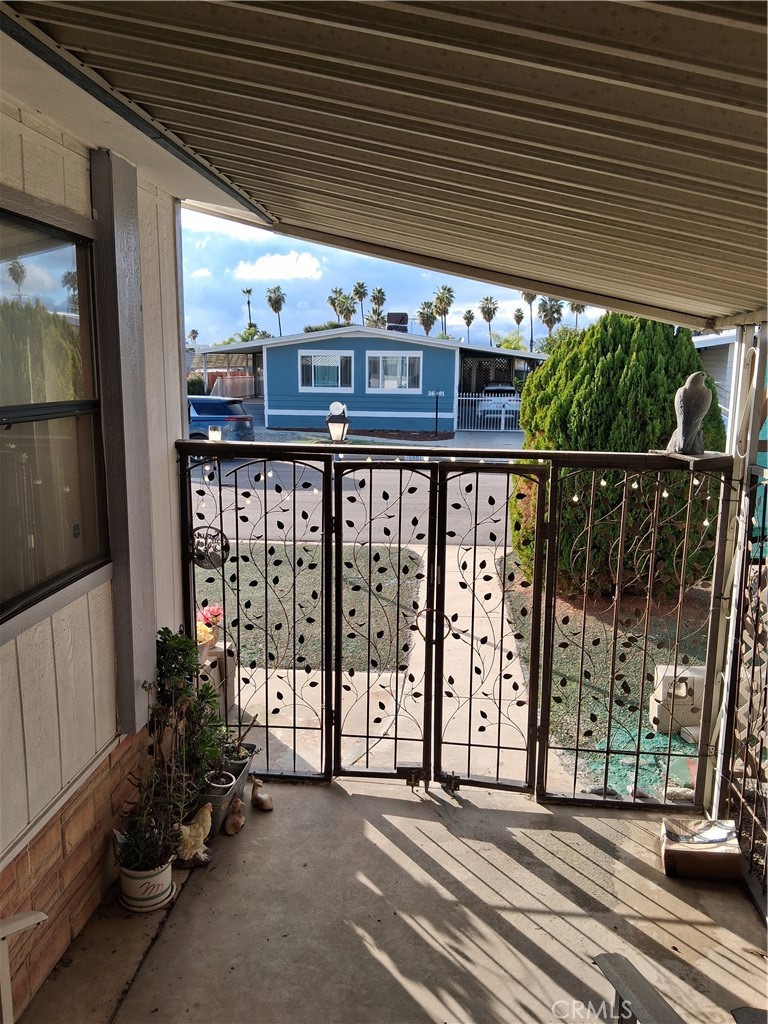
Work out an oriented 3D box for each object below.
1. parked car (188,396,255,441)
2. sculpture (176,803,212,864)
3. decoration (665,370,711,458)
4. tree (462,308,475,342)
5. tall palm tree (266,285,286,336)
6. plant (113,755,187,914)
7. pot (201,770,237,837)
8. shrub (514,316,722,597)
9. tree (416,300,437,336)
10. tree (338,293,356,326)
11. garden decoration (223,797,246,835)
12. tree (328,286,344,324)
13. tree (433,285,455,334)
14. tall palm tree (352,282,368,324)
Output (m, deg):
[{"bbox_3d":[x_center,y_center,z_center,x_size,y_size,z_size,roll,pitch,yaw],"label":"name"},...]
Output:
[{"bbox_3d":[-6.220,-2.392,21.683,5.000,1.770,2.000,2,10,5],"label":"parked car"},{"bbox_3d":[-0.681,1.143,2.737,0.150,0.209,0.100,1,10,3],"label":"sculpture"},{"bbox_3d":[1.146,-0.374,2.868,0.145,0.315,0.165,9,13,38],"label":"decoration"},{"bbox_3d":[19.118,-38.092,176.503,2.700,16.698,2.700,2,10,5],"label":"tree"},{"bbox_3d":[-17.128,-27.788,123.206,3.400,16.407,3.400,2,10,5],"label":"tall palm tree"},{"bbox_3d":[-0.761,1.029,2.517,0.230,0.510,0.215,2,10,5],"label":"plant"},{"bbox_3d":[-0.636,1.111,2.983,0.125,0.165,0.125,1,10,0],"label":"pot"},{"bbox_3d":[2.193,-0.576,7.182,1.998,2.505,2.050,2,10,5],"label":"shrub"},{"bbox_3d":[6.271,-25.285,116.160,3.000,12.890,3.000,2,10,5],"label":"tree"},{"bbox_3d":[-5.885,-27.104,123.278,3.300,15.320,3.300,2,10,5],"label":"tree"},{"bbox_3d":[-0.571,1.163,2.969,0.095,0.115,0.070,-6,12,-35],"label":"garden decoration"},{"bbox_3d":[-8.733,-31.736,141.093,3.200,18.256,3.200,2,10,5],"label":"tree"},{"bbox_3d":[8.987,-26.610,118.895,3.500,16.230,3.500,2,10,5],"label":"tree"},{"bbox_3d":[-4.155,-32.321,139.621,2.900,18.013,2.900,2,10,5],"label":"tall palm tree"}]

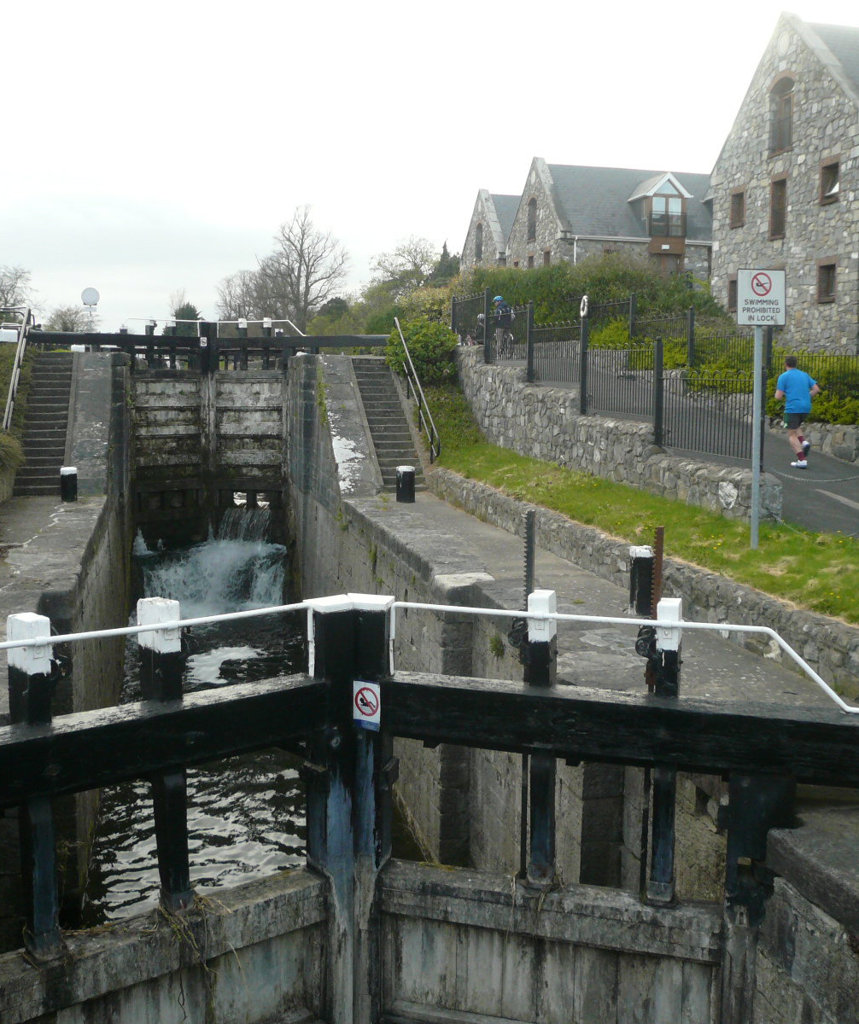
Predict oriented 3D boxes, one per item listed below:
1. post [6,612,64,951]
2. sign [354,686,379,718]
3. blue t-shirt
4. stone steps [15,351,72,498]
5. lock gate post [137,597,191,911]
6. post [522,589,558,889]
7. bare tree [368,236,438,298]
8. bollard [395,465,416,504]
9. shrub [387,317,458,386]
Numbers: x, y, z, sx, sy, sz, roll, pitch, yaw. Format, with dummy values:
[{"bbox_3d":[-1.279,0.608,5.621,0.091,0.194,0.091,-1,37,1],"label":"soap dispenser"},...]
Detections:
[{"bbox_3d":[-2.072,1.432,5.784,0.150,1.805,0.200,-5,10,-36],"label":"post"},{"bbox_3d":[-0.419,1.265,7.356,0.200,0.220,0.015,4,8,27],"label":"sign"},{"bbox_3d":[5.640,-1.864,17.000,0.600,0.730,0.360,-2,8,-19],"label":"blue t-shirt"},{"bbox_3d":[-7.821,-1.916,22.698,0.959,2.713,4.080,-1,8,-13],"label":"stone steps"},{"bbox_3d":[-1.627,1.519,6.854,0.200,1.979,0.220,-5,8,-30],"label":"lock gate post"},{"bbox_3d":[0.725,1.504,7.232,0.160,1.999,0.180,3,7,20],"label":"post"},{"bbox_3d":[-1.689,-13.384,70.551,4.900,8.259,4.700,0,8,0],"label":"bare tree"},{"bbox_3d":[-0.455,-0.526,21.392,0.350,0.685,0.350,0,7,0],"label":"bollard"},{"bbox_3d":[-0.159,-3.692,25.400,1.600,1.600,1.500,0,8,0],"label":"shrub"}]

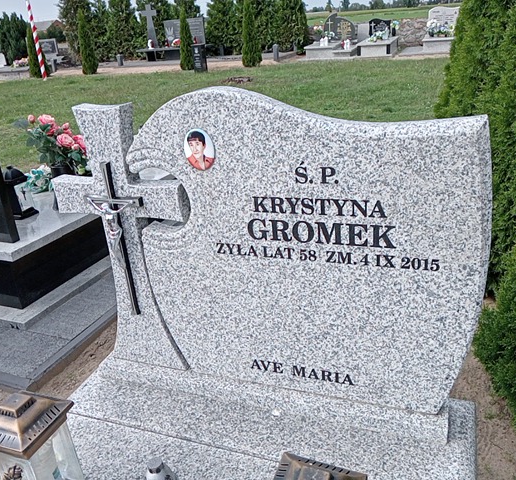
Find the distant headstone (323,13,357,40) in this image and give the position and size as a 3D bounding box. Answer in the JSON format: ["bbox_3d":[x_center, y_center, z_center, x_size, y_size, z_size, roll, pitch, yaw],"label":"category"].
[{"bbox_3d":[2.836,-7.366,17.900,1.080,0.806,0.150,5,25,20],"label":"distant headstone"}]

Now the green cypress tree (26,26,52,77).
[{"bbox_3d":[-7.787,-6.673,18.400,0.540,1.642,0.540,5,25,20],"label":"green cypress tree"}]

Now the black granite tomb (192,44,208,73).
[{"bbox_3d":[-1.787,-5.575,15.900,0.290,0.753,0.290,5,25,20],"label":"black granite tomb"}]

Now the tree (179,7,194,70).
[{"bbox_3d":[-2.247,-6.499,16.700,0.420,1.912,0.420,5,25,20],"label":"tree"}]

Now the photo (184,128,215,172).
[{"bbox_3d":[-0.135,-0.208,1.200,0.080,0.100,0.010,5,25,20],"label":"photo"}]

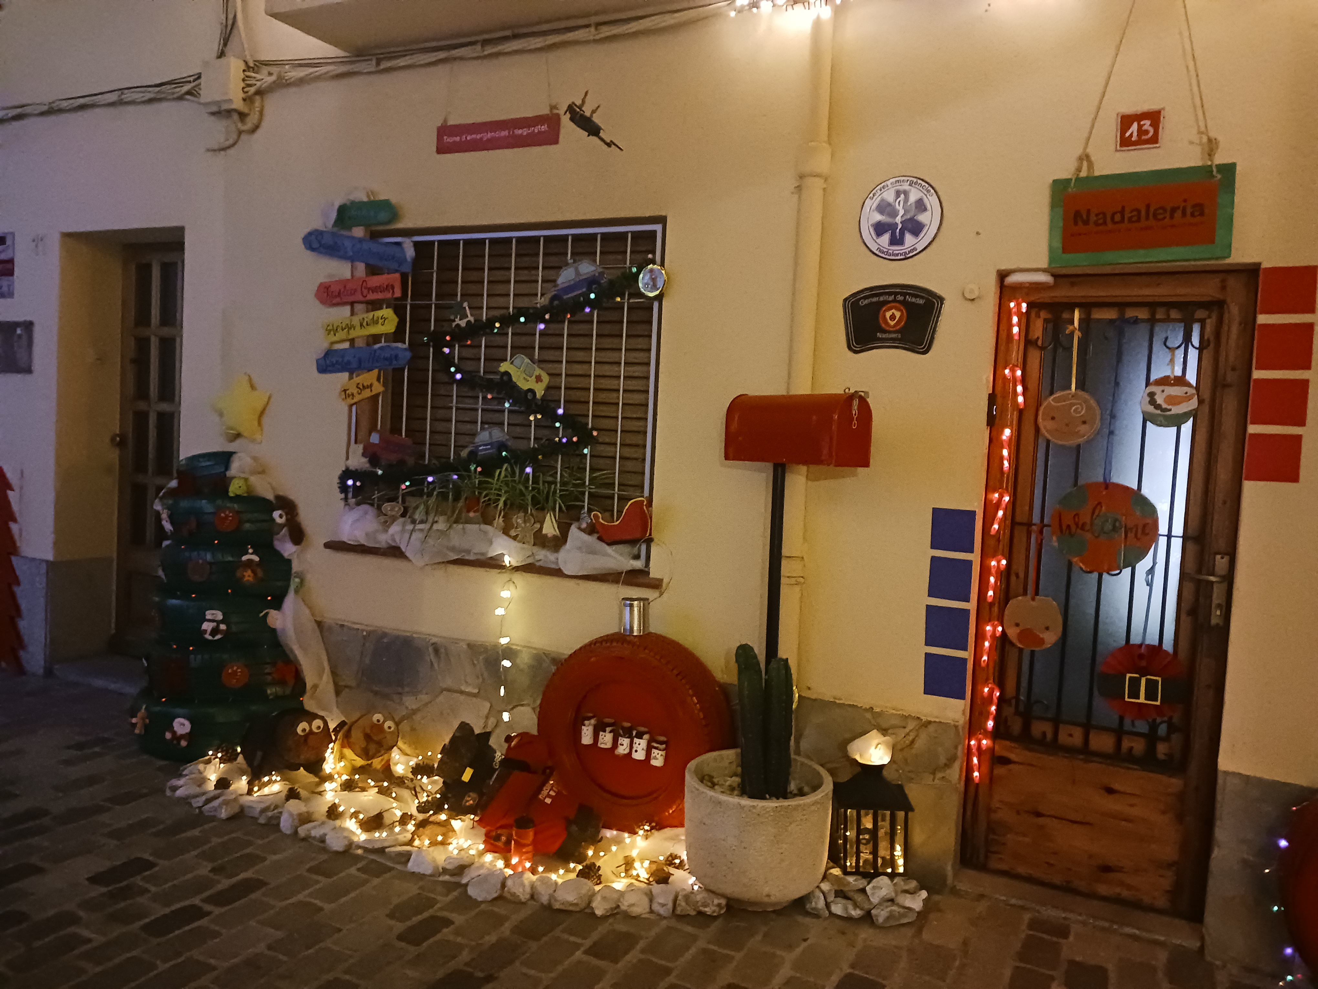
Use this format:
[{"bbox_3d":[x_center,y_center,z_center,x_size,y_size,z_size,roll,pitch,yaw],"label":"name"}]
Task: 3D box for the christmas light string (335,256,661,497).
[{"bbox_3d":[-0.686,-0.411,4.019,1.489,0.978,0.090,4,4,27],"label":"christmas light string"}]

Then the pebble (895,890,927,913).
[{"bbox_3d":[0.816,1.316,3.330,0.105,0.060,0.080,4,4,15],"label":"pebble"}]

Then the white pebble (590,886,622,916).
[{"bbox_3d":[-0.158,1.224,3.096,0.095,0.085,0.090,3,4,-2],"label":"white pebble"}]

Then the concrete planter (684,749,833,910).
[{"bbox_3d":[0.321,1.072,3.256,0.463,0.378,0.463,3,3,0],"label":"concrete planter"}]

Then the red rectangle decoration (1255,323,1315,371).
[{"bbox_3d":[1.800,-0.425,2.959,0.142,0.136,0.006,4,4,26],"label":"red rectangle decoration"}]

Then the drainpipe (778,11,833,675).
[{"bbox_3d":[0.475,-0.275,3.428,0.100,2.605,0.100,4,4,27],"label":"drainpipe"}]

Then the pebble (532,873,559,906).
[{"bbox_3d":[-0.345,1.198,3.118,0.080,0.080,0.080,4,4,27],"label":"pebble"}]

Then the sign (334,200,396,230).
[{"bbox_3d":[-1.217,-1.163,4.263,0.350,0.090,0.020,2,3,27],"label":"sign"}]

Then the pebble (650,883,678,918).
[{"bbox_3d":[0.014,1.226,3.107,0.085,0.090,0.090,3,4,1],"label":"pebble"}]

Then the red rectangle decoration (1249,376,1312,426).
[{"bbox_3d":[1.718,-0.258,2.851,0.138,0.131,0.008,4,4,27],"label":"red rectangle decoration"}]

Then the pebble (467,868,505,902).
[{"bbox_3d":[-0.559,1.260,3.320,0.120,0.085,0.100,2,4,-9],"label":"pebble"}]

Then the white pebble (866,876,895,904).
[{"bbox_3d":[0.691,1.234,3.207,0.090,0.085,0.080,4,4,13],"label":"white pebble"}]

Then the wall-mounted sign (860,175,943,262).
[{"bbox_3d":[0.776,-0.890,3.307,0.271,0.271,0.010,4,4,27],"label":"wall-mounted sign"}]

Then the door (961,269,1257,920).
[{"bbox_3d":[1.341,0.275,3.133,0.709,1.905,0.080,4,4,27],"label":"door"}]

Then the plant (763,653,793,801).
[{"bbox_3d":[0.385,0.745,3.315,0.090,0.470,0.090,3,4,7],"label":"plant"}]

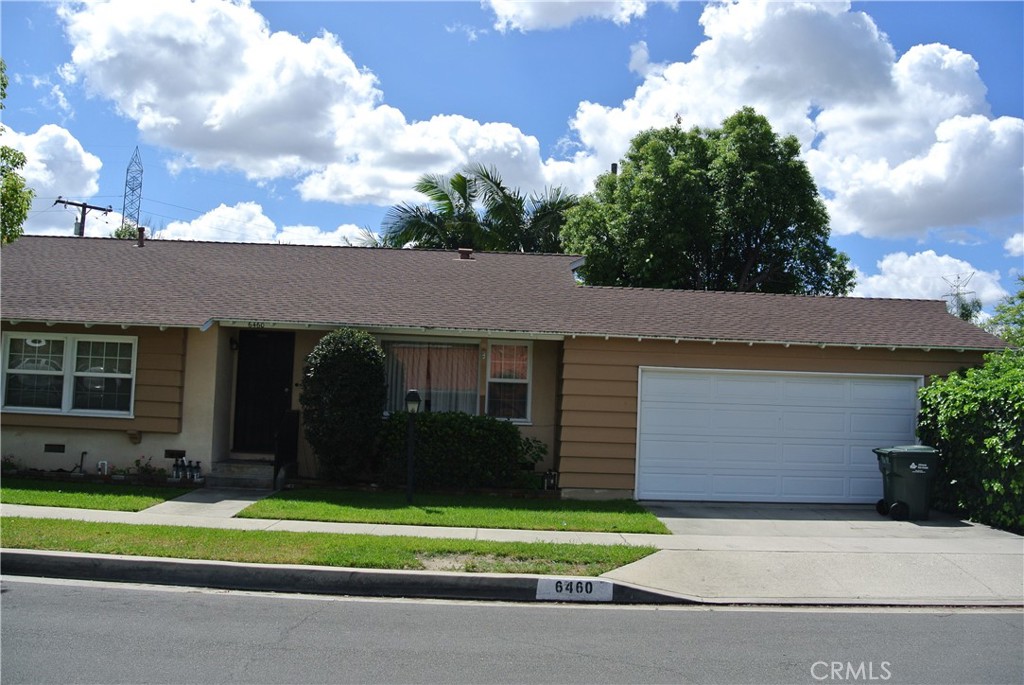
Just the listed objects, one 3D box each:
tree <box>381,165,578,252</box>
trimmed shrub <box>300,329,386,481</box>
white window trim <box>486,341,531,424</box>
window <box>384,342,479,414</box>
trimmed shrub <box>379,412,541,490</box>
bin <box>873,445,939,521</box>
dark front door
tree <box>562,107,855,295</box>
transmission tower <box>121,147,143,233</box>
[{"bbox_3d":[-1.287,-1.347,27.772,6.000,9.123,5.600,2,-3,0],"label":"tree"},{"bbox_3d":[-2.775,1.021,13.600,1.400,2.450,1.400,2,-3,0],"label":"trimmed shrub"},{"bbox_3d":[-0.057,0.756,15.600,0.850,1.570,0.120,2,-3,0],"label":"white window trim"},{"bbox_3d":[-1.535,0.701,15.650,1.830,1.440,0.100,2,-3,0],"label":"window"},{"bbox_3d":[-0.916,1.892,14.400,2.700,1.220,1.100,2,-3,0],"label":"trimmed shrub"},{"bbox_3d":[6.187,2.180,12.950,0.800,1.120,0.680,2,-3,0],"label":"bin"},{"bbox_3d":[-4.233,0.840,14.150,0.940,2.040,0.090,2,-3,0],"label":"dark front door"},{"bbox_3d":[6.053,-1.830,25.242,8.400,10.318,8.000,2,-3,0],"label":"tree"},{"bbox_3d":[-60.049,-12.286,129.069,3.200,37.213,4.000,2,-3,0],"label":"transmission tower"}]

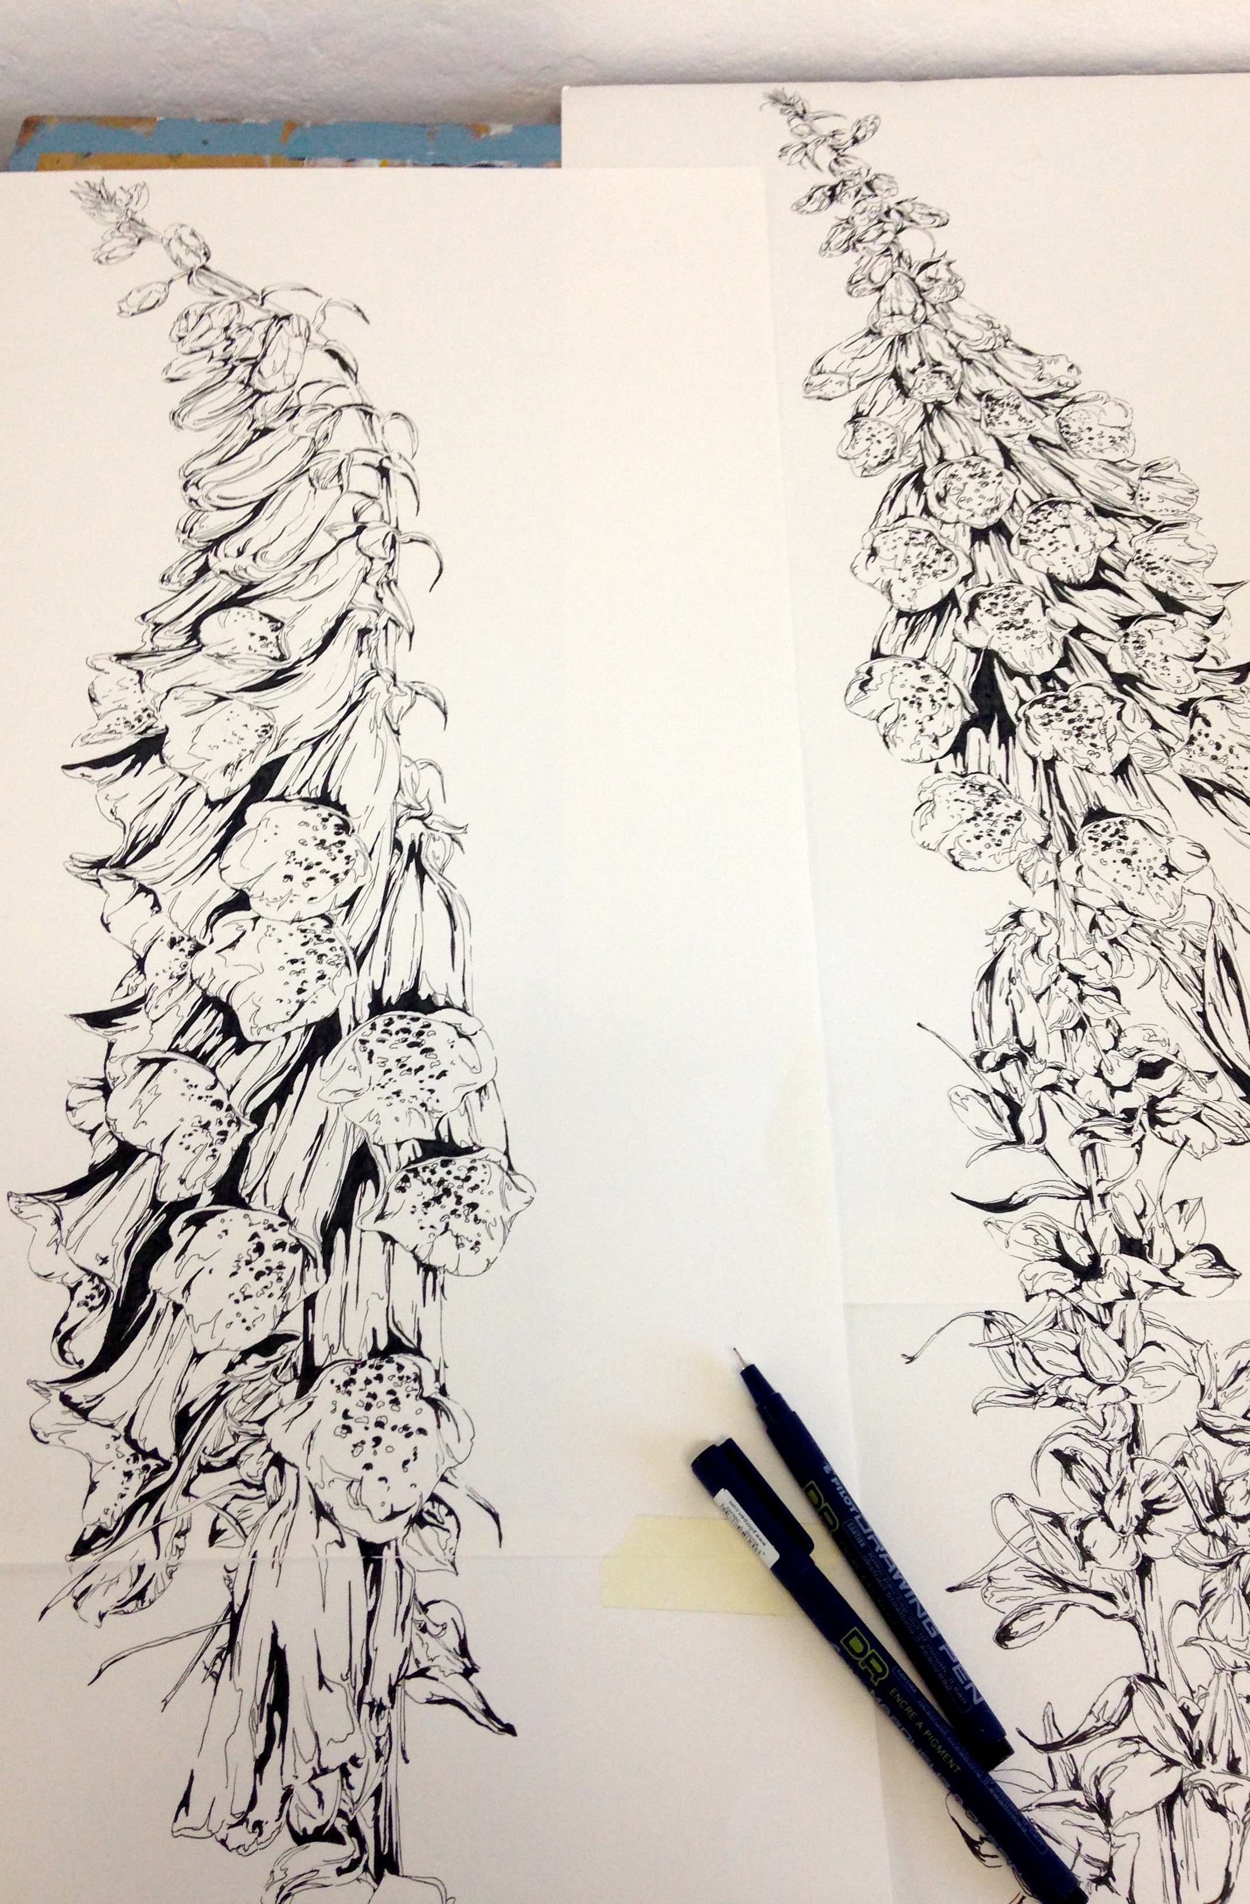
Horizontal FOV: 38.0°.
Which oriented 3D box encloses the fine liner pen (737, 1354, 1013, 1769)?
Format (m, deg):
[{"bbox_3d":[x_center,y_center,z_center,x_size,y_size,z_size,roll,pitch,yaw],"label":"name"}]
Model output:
[{"bbox_3d":[0.061,0.152,0.469,0.010,0.010,0.121,-26,61,-16],"label":"fine liner pen"}]

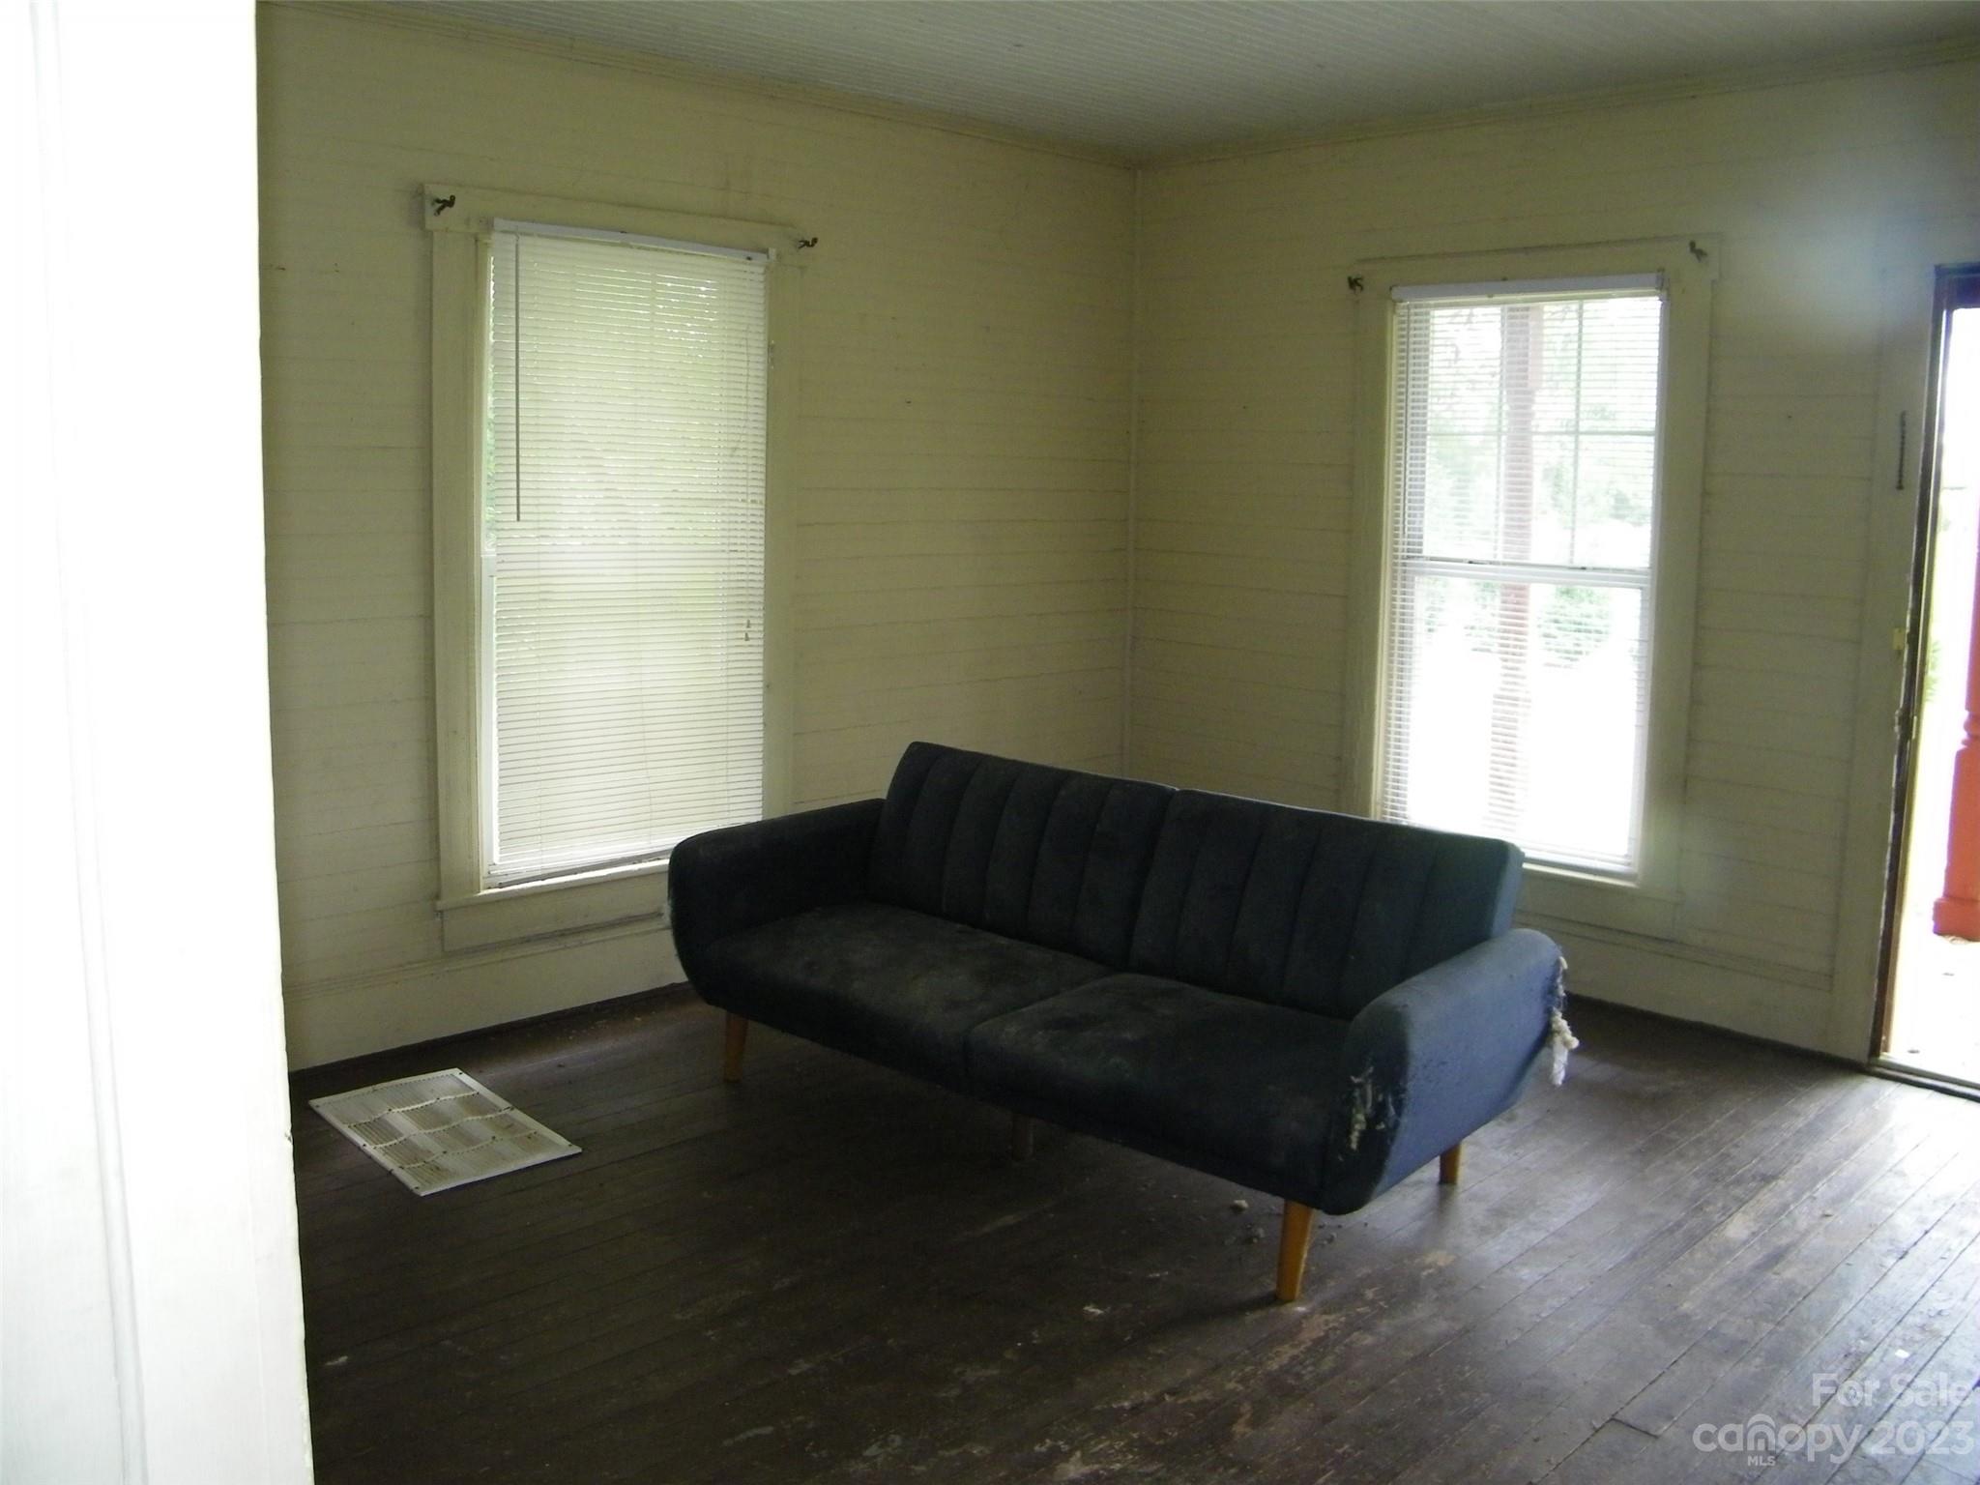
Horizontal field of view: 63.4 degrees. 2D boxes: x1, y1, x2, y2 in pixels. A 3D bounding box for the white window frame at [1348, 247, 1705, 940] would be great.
[{"bbox_3d":[1.554,-0.469,4.771,0.100,1.920,1.170,-8,12,-43],"label":"white window frame"}]

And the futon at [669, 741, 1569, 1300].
[{"bbox_3d":[0.195,0.524,3.616,2.080,0.790,0.840,9,12,42],"label":"futon"}]

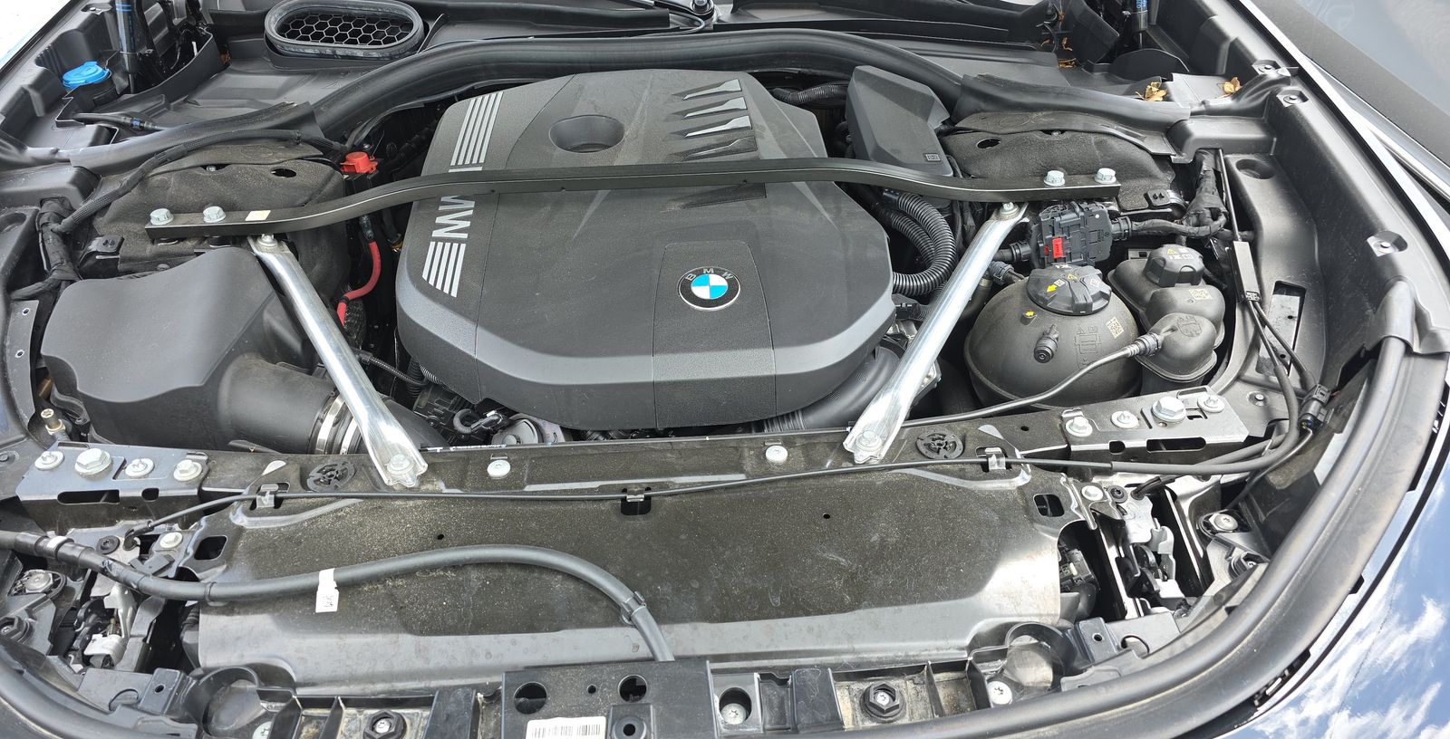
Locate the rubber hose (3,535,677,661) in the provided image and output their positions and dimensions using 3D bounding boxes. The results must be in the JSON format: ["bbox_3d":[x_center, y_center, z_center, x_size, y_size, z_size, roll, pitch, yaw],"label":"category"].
[{"bbox_3d":[-0.350,0.196,0.865,0.605,0.090,0.085,3,42,5],"label":"rubber hose"}]

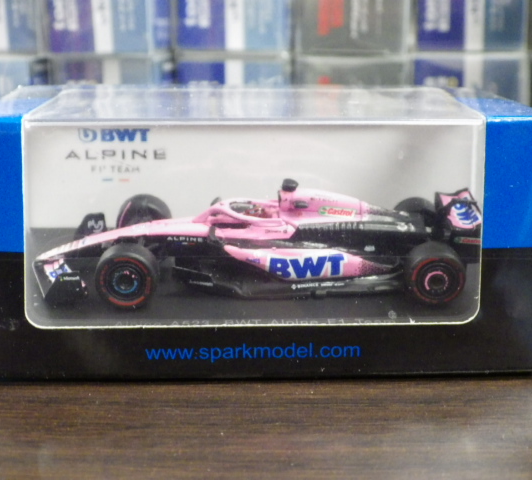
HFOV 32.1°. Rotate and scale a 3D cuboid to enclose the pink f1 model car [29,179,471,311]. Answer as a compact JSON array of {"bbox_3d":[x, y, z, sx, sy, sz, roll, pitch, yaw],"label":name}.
[{"bbox_3d":[-0.002,-0.002,0.181,0.087,0.018,0.031,0,21,-1],"label":"pink f1 model car"}]

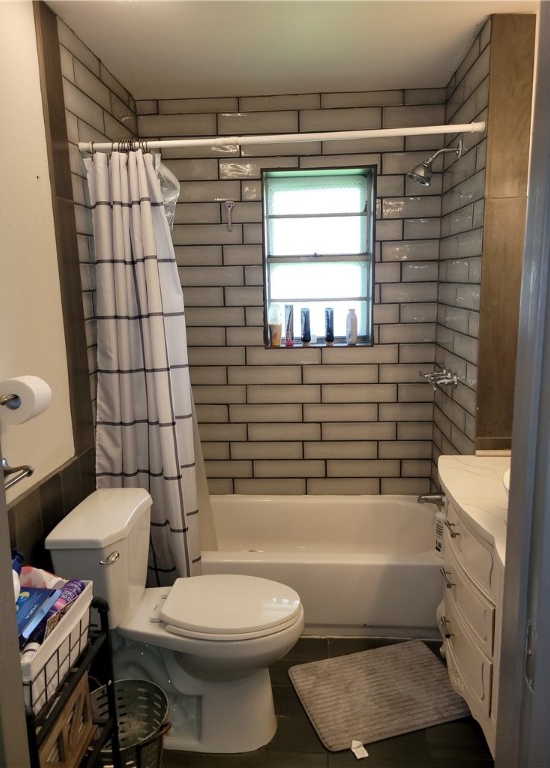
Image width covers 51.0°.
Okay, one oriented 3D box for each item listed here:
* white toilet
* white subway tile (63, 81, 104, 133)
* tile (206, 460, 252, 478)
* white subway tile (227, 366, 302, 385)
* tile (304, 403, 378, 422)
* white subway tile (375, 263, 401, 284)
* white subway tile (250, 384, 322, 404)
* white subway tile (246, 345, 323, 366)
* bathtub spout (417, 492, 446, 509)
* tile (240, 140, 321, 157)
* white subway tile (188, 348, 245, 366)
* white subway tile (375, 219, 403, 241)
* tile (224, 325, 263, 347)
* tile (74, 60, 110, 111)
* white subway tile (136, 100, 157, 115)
[{"bbox_3d":[-0.283,0.812,2.005,0.773,0.773,0.444,0,10,3],"label":"white toilet"},{"bbox_3d":[-0.715,-1.030,2.162,0.012,0.102,0.401,-1,11,3],"label":"white subway tile"},{"bbox_3d":[-0.326,0.480,3.268,0.406,0.102,0.012,0,11,3],"label":"tile"},{"bbox_3d":[-0.052,-0.048,3.098,0.399,0.100,0.012,0,10,3],"label":"white subway tile"},{"bbox_3d":[0.361,0.159,3.167,0.406,0.102,0.012,0,11,3],"label":"tile"},{"bbox_3d":[0.590,-0.579,3.007,0.134,0.102,0.012,0,11,3],"label":"white subway tile"},{"bbox_3d":[0.050,0.057,3.145,0.403,0.101,0.010,-1,12,3],"label":"white subway tile"},{"bbox_3d":[0.045,-0.153,3.055,0.401,0.102,0.012,-1,11,3],"label":"white subway tile"},{"bbox_3d":[0.766,0.568,2.803,0.139,0.070,0.055,-1,11,3],"label":"bathtub spout"},{"bbox_3d":[0.029,-1.202,2.895,0.405,0.102,0.010,-1,11,3],"label":"tile"},{"bbox_3d":[-0.359,-0.148,3.126,0.405,0.100,0.010,-1,12,3],"label":"white subway tile"},{"bbox_3d":[0.574,-0.777,2.904,0.135,0.102,0.012,-1,11,3],"label":"white subway tile"},{"bbox_3d":[-0.158,-0.254,3.093,0.202,0.098,0.010,-1,12,3],"label":"tile"},{"bbox_3d":[-0.728,-1.186,2.309,0.010,0.099,0.402,-1,12,3],"label":"tile"},{"bbox_3d":[-0.637,-1.382,2.885,0.105,0.061,0.012,0,10,3],"label":"white subway tile"}]

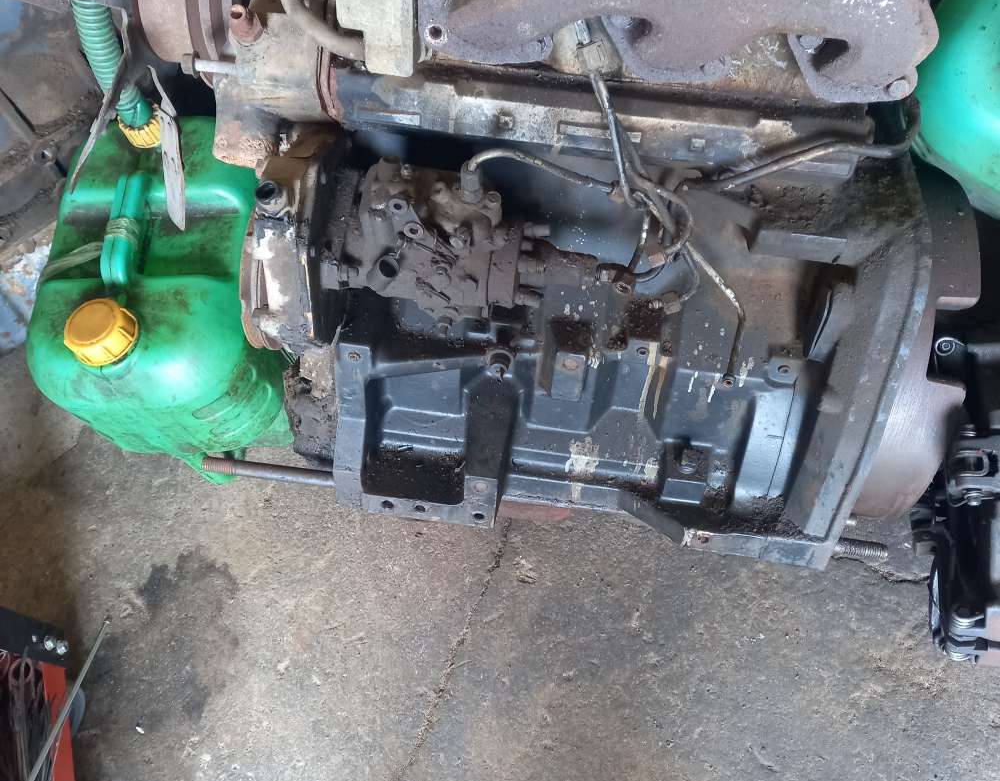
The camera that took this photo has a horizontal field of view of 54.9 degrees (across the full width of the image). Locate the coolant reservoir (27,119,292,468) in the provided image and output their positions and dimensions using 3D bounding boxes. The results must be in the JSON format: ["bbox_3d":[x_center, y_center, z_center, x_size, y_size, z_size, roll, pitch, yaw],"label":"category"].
[{"bbox_3d":[-0.357,-0.119,1.057,0.225,0.275,0.355,-2,62,8],"label":"coolant reservoir"}]

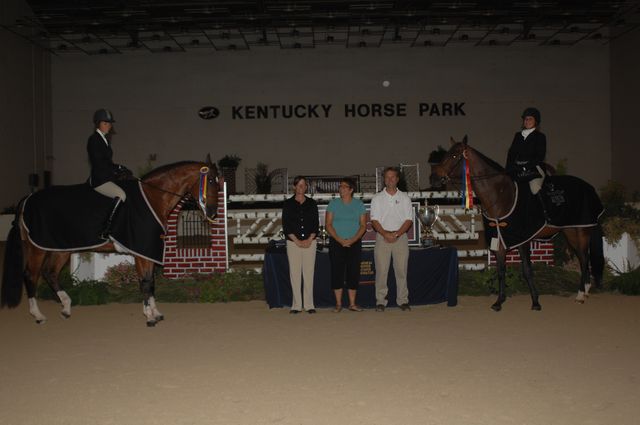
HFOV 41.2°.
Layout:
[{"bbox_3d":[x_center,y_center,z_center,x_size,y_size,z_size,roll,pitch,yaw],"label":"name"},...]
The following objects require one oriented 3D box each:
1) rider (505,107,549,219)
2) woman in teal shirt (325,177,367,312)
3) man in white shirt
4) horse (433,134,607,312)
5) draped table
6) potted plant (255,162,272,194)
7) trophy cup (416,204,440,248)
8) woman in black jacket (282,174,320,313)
[{"bbox_3d":[2.581,-0.600,10.650,0.580,1.410,0.620,1,3,40],"label":"rider"},{"bbox_3d":[0.308,0.399,10.603,0.500,1.670,0.340,-1,3,3],"label":"woman in teal shirt"},{"bbox_3d":[0.891,0.336,10.630,0.530,1.780,0.340,-1,3,2],"label":"man in white shirt"},{"bbox_3d":[2.587,0.151,10.733,2.420,2.100,0.700,-2,3,-34],"label":"horse"},{"bbox_3d":[0.530,0.832,11.334,2.470,0.735,0.760,-1,3,-1],"label":"draped table"},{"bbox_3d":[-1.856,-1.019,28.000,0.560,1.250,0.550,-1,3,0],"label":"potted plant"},{"bbox_3d":[1.434,0.154,11.314,0.310,0.600,0.220,-1,3,-1],"label":"trophy cup"},{"bbox_3d":[-0.264,0.399,10.532,0.460,1.690,0.320,-1,3,-1],"label":"woman in black jacket"}]

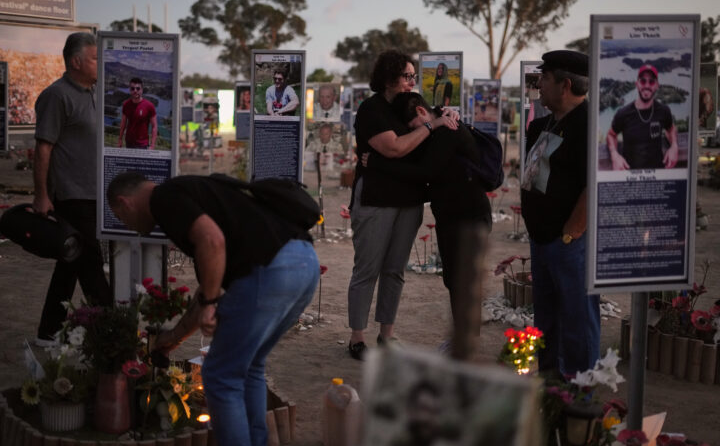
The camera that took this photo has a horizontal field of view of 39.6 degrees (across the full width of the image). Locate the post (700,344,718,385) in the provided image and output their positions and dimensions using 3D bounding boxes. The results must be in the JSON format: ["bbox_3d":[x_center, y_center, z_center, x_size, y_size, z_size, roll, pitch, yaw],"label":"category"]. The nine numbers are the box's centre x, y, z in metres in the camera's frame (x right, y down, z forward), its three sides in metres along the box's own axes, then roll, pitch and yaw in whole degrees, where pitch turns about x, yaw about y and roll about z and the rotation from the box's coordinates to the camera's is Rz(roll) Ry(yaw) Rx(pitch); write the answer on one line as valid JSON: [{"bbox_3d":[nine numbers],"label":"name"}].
[{"bbox_3d":[1.695,0.686,4.850,0.070,0.190,0.068,1,6,0],"label":"post"}]

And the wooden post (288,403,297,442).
[{"bbox_3d":[-0.276,0.806,4.058,0.050,0.158,0.048,1,6,0],"label":"wooden post"}]

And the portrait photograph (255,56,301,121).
[{"bbox_3d":[-0.558,-0.925,6.850,0.340,0.425,0.020,3,8,14],"label":"portrait photograph"}]

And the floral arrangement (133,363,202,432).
[{"bbox_3d":[-0.747,0.677,3.880,0.255,0.245,0.210,1,6,0],"label":"floral arrangement"}]

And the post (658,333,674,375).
[{"bbox_3d":[1.539,0.660,5.020,0.070,0.190,0.068,1,6,0],"label":"post"}]

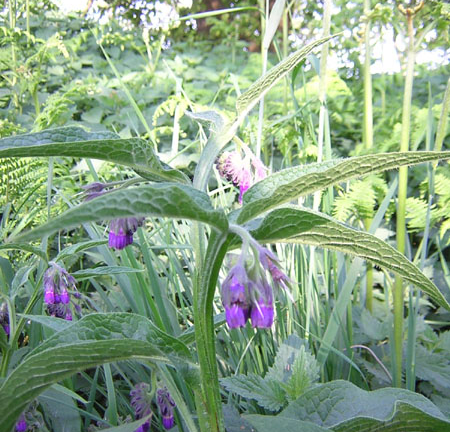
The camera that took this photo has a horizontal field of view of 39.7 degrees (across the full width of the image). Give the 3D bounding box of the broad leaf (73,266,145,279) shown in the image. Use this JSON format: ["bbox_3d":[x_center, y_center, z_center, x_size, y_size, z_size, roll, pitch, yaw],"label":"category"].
[{"bbox_3d":[-0.119,0.058,0.640,0.076,0.012,0.028,0,9,2],"label":"broad leaf"}]

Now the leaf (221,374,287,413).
[{"bbox_3d":[0.026,0.164,0.580,0.066,0.017,0.038,16,31,-8],"label":"leaf"}]

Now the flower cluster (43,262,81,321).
[{"bbox_3d":[-0.162,0.075,0.620,0.037,0.057,0.034,0,9,0],"label":"flower cluster"}]

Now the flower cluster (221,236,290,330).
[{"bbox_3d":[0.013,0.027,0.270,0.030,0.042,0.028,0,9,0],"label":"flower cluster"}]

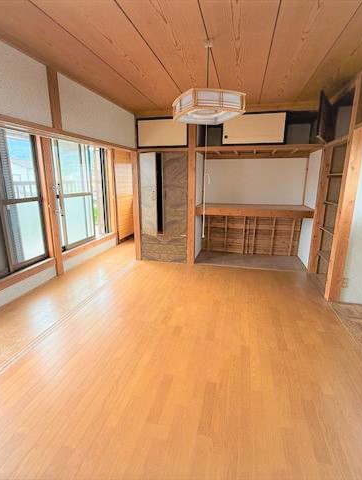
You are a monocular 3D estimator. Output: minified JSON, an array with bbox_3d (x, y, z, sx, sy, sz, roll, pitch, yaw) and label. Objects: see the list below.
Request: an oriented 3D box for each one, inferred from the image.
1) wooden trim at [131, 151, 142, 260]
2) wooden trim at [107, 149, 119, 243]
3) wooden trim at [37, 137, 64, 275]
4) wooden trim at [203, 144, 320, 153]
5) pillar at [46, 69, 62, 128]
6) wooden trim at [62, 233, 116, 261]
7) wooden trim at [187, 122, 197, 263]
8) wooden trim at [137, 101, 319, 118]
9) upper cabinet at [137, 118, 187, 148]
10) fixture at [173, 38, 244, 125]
[{"bbox_3d":[-0.718,-0.521,4.298,0.075,1.790,0.085,3,14,13],"label":"wooden trim"},{"bbox_3d":[-1.374,-0.832,5.290,0.100,1.920,0.105,3,14,13],"label":"wooden trim"},{"bbox_3d":[-1.789,-0.422,3.563,0.110,1.940,0.135,3,14,13],"label":"wooden trim"},{"bbox_3d":[1.064,-1.280,3.607,1.679,0.062,0.077,3,14,12],"label":"wooden trim"},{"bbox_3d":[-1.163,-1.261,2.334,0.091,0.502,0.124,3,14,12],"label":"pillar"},{"bbox_3d":[-1.578,0.090,4.611,0.090,0.088,1.660,3,14,13],"label":"wooden trim"},{"bbox_3d":[0.179,-0.729,4.040,0.112,2.310,0.110,3,14,13],"label":"wooden trim"},{"bbox_3d":[0.598,-1.784,3.571,2.613,0.105,0.084,3,14,12],"label":"wooden trim"},{"bbox_3d":[-0.237,-1.626,4.019,0.783,0.433,0.443,3,14,12],"label":"upper cabinet"},{"bbox_3d":[0.203,-1.174,1.903,0.415,0.510,0.415,-5,15,-21],"label":"fixture"}]

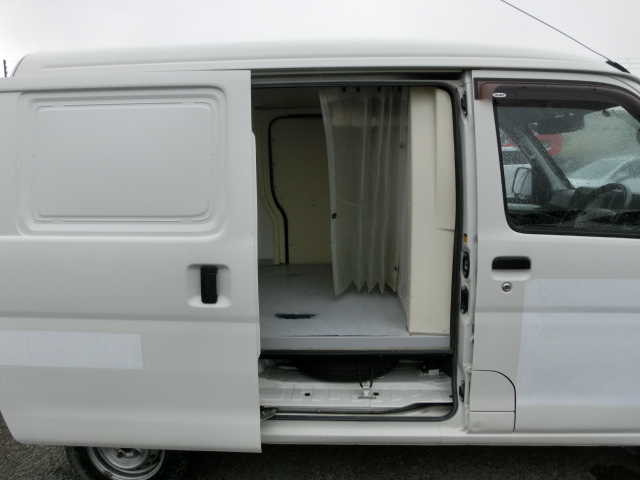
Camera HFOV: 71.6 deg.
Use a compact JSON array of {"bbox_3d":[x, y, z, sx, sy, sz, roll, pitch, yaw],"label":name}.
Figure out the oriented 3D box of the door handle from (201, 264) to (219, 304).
[{"bbox_3d":[-0.395,0.160,1.590,0.056,0.139,0.038,0,7,3],"label":"door handle"}]

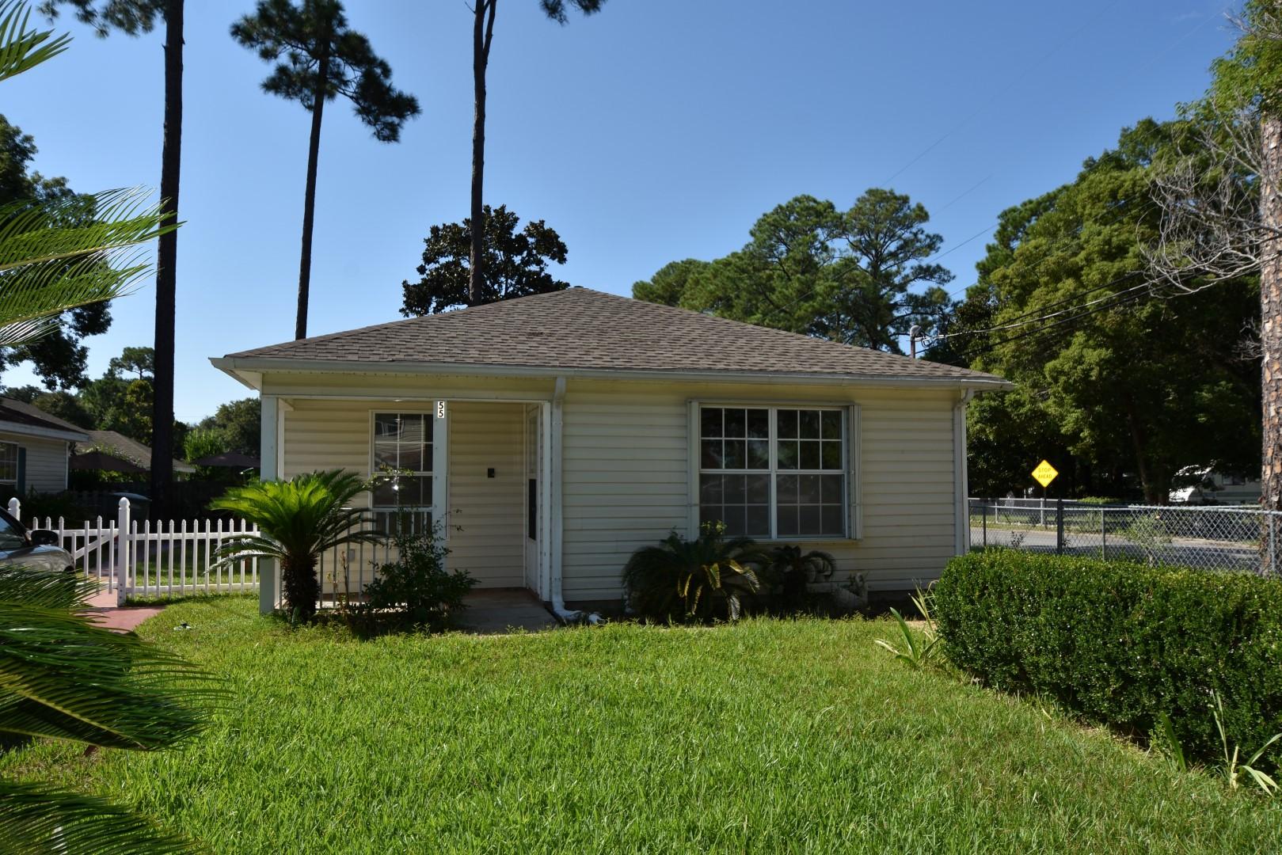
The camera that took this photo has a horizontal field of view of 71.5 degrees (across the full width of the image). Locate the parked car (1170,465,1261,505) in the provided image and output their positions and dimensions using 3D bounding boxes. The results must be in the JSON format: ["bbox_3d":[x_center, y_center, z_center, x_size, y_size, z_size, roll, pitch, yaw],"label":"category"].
[{"bbox_3d":[34.300,3.550,52.000,6.300,2.800,2.400,1,-4,-10],"label":"parked car"}]

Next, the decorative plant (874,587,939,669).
[{"bbox_3d":[2.133,1.582,7.066,0.530,0.622,0.500,1,-4,-15],"label":"decorative plant"}]

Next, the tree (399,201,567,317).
[{"bbox_3d":[-5.279,-2.095,30.186,6.500,11.112,6.500,1,-4,-15],"label":"tree"}]

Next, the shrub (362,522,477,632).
[{"bbox_3d":[-2.112,1.392,8.431,1.060,0.986,0.950,1,-4,-15],"label":"shrub"}]

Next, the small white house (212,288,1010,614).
[{"bbox_3d":[-1.184,0.124,14.735,8.713,4.429,11.000,1,-4,-15],"label":"small white house"}]

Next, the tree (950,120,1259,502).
[{"bbox_3d":[20.143,-4.680,38.358,14.000,17.576,13.000,1,-4,-15],"label":"tree"}]

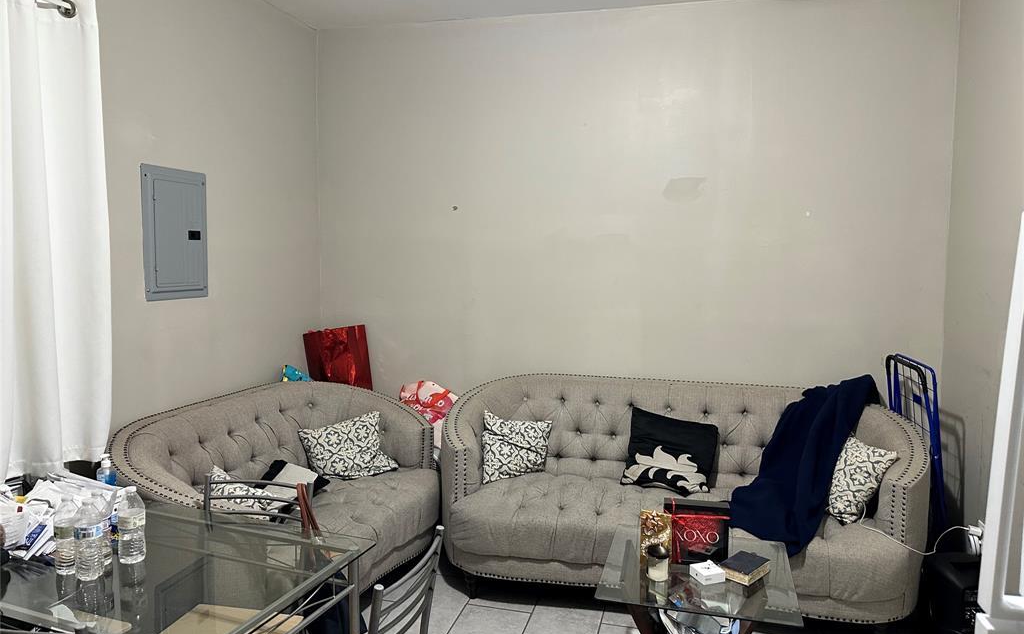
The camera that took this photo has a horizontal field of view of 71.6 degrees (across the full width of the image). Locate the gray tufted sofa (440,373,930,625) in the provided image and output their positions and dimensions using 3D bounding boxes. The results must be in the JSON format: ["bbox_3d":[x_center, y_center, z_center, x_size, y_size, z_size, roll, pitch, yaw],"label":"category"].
[{"bbox_3d":[0.737,0.840,3.434,2.230,0.890,0.940,2,6,15],"label":"gray tufted sofa"}]

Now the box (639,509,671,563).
[{"bbox_3d":[0.503,0.767,2.441,0.096,0.205,0.050,3,7,28],"label":"box"}]

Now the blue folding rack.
[{"bbox_3d":[1.926,0.750,3.386,0.190,1.070,0.470,-6,4,16],"label":"blue folding rack"}]

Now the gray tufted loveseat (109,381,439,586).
[{"bbox_3d":[-0.999,0.854,3.283,0.920,0.890,1.650,2,6,23],"label":"gray tufted loveseat"}]

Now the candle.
[{"bbox_3d":[0.495,0.823,2.384,0.070,0.105,0.070,2,6,15],"label":"candle"}]

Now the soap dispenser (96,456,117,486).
[{"bbox_3d":[-1.331,0.548,2.332,0.058,0.190,0.042,2,6,18],"label":"soap dispenser"}]

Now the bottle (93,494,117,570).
[{"bbox_3d":[-1.137,0.574,1.949,0.064,0.204,0.064,2,6,15],"label":"bottle"}]

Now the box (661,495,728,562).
[{"bbox_3d":[0.646,0.756,2.494,0.217,0.215,0.060,1,6,9],"label":"box"}]

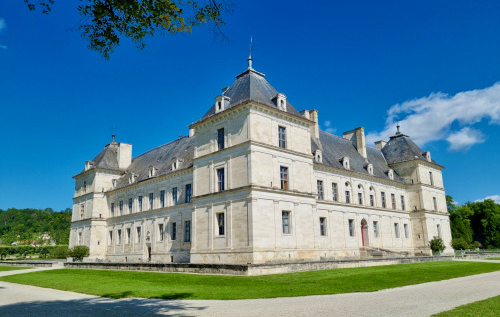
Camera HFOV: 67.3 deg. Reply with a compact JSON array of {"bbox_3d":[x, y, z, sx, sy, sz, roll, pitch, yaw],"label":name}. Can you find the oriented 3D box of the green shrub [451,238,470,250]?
[{"bbox_3d":[31.200,12.643,55.656,2.500,1.700,2.400,12,-19,-42],"label":"green shrub"}]

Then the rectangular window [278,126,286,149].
[{"bbox_3d":[4.023,-2.562,45.801,1.350,2.800,0.280,12,-19,-42],"label":"rectangular window"}]

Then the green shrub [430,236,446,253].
[{"bbox_3d":[26.022,11.857,51.892,2.000,2.200,2.000,12,-19,-42],"label":"green shrub"}]

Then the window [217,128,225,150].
[{"bbox_3d":[-3.423,-2.340,45.542,0.250,2.633,1.259,12,-19,-42],"label":"window"}]

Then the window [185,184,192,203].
[{"bbox_3d":[-9.063,5.144,55.110,0.280,2.800,1.500,12,-19,-42],"label":"window"}]

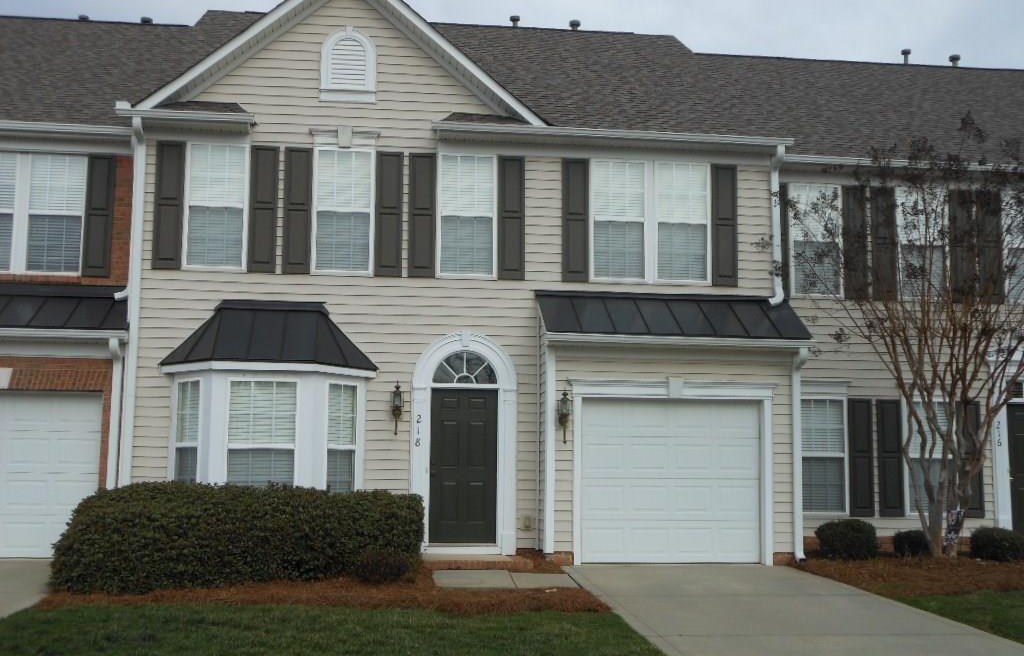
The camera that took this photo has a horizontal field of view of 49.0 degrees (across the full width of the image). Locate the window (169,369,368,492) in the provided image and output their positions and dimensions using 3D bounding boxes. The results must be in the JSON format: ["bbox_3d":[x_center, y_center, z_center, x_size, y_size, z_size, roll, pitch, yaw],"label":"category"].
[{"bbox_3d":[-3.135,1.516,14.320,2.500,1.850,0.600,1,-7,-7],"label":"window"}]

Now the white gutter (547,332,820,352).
[{"bbox_3d":[2.163,0.152,14.397,3.585,0.110,0.130,1,-7,-7],"label":"white gutter"}]

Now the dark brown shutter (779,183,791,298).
[{"bbox_3d":[3.871,-1.276,16.395,0.370,1.700,0.050,1,-7,-7],"label":"dark brown shutter"}]

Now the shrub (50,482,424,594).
[{"bbox_3d":[-3.004,2.335,12.880,4.000,1.120,1.750,1,-7,-7],"label":"shrub"}]

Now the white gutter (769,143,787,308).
[{"bbox_3d":[3.695,-1.402,15.475,0.200,2.180,0.450,1,-7,-7],"label":"white gutter"}]

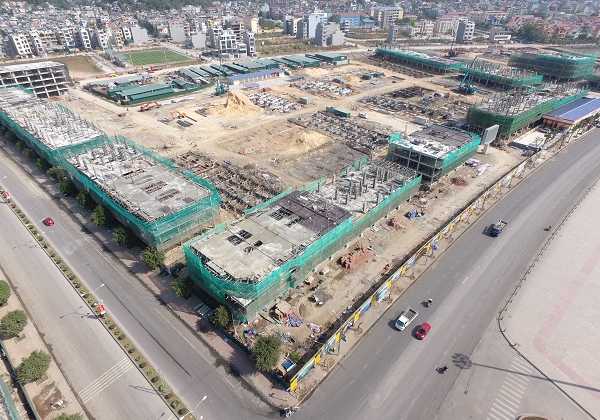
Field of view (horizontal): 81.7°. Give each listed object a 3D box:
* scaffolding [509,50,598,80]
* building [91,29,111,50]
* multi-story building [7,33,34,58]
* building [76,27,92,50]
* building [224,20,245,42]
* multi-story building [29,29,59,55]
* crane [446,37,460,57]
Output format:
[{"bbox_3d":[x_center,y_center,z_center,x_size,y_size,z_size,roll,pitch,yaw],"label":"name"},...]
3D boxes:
[{"bbox_3d":[174.730,-102.960,242.390,27.400,12.000,43.300,-20,38,-26],"label":"scaffolding"},{"bbox_3d":[-183.670,-156.570,318.560,5.030,15.770,15.310,-28,42,-35],"label":"building"},{"bbox_3d":[-267.950,-157.360,332.690,13.000,18.500,11.500,22,40,31],"label":"multi-story building"},{"bbox_3d":[-197.030,-156.500,317.390,4.830,17.070,15.960,-23,39,-30],"label":"building"},{"bbox_3d":[-78.550,-206.900,403.710,12.000,24.000,20.000,-16,36,-24],"label":"building"},{"bbox_3d":[-253.720,-162.700,338.940,12.500,20.000,16.000,22,40,31],"label":"multi-story building"},{"bbox_3d":[131.010,-139.520,295.830,9.000,15.500,5.000,2,34,4],"label":"crane"}]

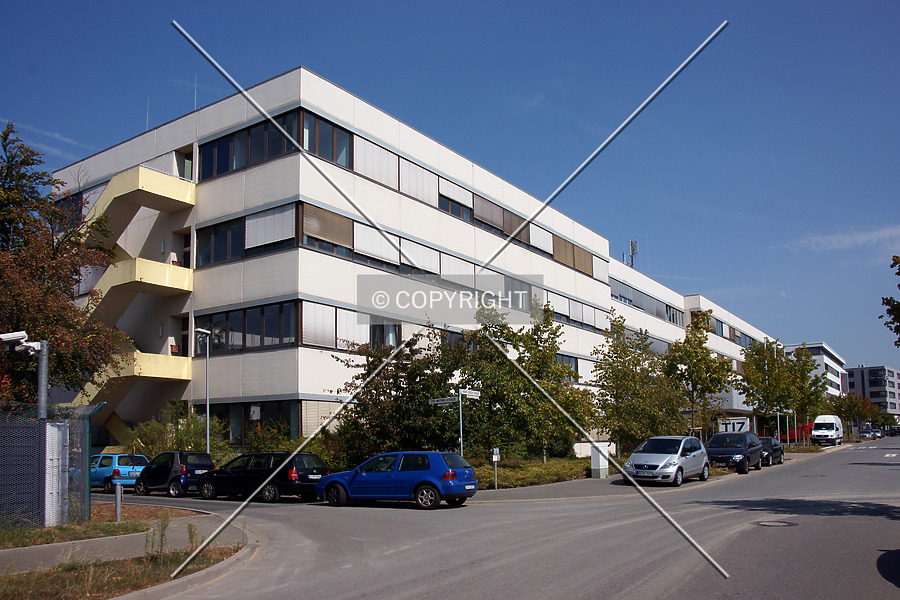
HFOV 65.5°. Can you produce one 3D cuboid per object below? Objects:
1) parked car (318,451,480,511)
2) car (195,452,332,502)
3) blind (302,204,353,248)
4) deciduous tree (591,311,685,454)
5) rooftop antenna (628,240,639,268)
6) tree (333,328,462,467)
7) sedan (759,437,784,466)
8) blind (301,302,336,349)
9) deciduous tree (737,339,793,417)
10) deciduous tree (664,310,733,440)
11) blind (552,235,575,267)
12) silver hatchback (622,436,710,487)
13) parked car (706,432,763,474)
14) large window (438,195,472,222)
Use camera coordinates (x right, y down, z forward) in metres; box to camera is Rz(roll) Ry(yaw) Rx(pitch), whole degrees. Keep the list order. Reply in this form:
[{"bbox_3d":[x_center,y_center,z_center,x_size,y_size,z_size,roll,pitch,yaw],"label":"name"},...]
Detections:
[{"bbox_3d":[-1.430,4.600,18.200,4.150,1.450,1.740,-6,-12,24],"label":"parked car"},{"bbox_3d":[-6.018,5.520,22.064,4.400,1.480,1.740,-5,-12,25],"label":"car"},{"bbox_3d":[-5.000,-2.982,28.656,0.100,1.250,2.800,-7,-13,34],"label":"blind"},{"bbox_3d":[8.668,4.122,32.800,4.400,7.280,4.400,-7,-13,34],"label":"deciduous tree"},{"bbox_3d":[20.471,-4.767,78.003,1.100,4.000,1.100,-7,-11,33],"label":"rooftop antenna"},{"bbox_3d":[-1.775,3.762,24.323,4.600,5.520,4.400,0,-11,0],"label":"tree"},{"bbox_3d":[16.489,8.099,37.473,1.760,1.430,4.400,-7,-11,33],"label":"sedan"},{"bbox_3d":[-5.541,1.087,29.788,0.100,1.734,1.913,-8,-13,34],"label":"blind"},{"bbox_3d":[18.800,5.950,41.400,3.300,7.300,3.300,-8,-13,34],"label":"deciduous tree"},{"bbox_3d":[10.413,3.875,29.283,2.900,6.843,2.900,-7,-11,33],"label":"deciduous tree"},{"bbox_3d":[8.387,-3.523,51.467,0.100,1.918,3.357,-7,-11,33],"label":"blind"},{"bbox_3d":[7.184,5.265,23.205,1.760,1.590,3.840,-9,-14,39],"label":"silver hatchback"},{"bbox_3d":[12.900,6.980,32.200,1.980,1.770,4.800,-8,-13,34],"label":"parked car"},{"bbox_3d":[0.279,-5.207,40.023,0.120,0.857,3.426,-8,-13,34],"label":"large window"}]

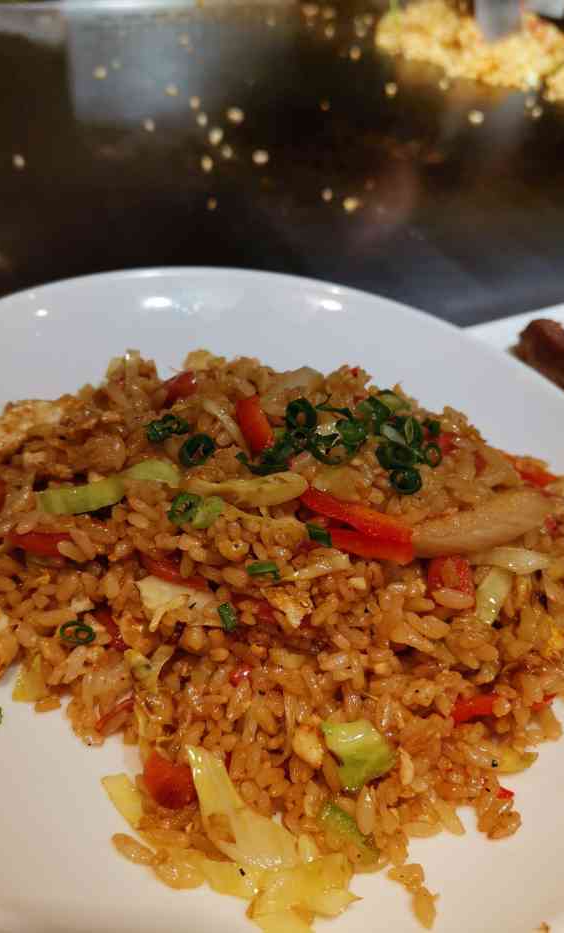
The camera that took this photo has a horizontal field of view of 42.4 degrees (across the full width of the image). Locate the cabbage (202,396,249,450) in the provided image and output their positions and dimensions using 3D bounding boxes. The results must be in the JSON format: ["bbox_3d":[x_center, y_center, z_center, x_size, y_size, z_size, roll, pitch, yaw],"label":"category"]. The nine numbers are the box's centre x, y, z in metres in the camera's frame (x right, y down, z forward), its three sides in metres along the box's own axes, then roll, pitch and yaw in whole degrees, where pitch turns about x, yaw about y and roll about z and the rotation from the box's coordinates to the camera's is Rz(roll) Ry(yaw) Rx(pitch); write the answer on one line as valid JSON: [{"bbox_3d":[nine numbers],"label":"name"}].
[{"bbox_3d":[-0.017,-0.012,0.209,0.006,0.005,0.020,-24,52,-34],"label":"cabbage"}]

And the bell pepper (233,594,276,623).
[{"bbox_3d":[-0.007,0.036,0.186,0.011,0.005,0.006,17,42,7],"label":"bell pepper"}]

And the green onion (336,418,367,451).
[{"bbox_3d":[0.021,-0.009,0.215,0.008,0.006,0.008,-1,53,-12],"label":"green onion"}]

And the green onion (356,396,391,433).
[{"bbox_3d":[0.026,-0.015,0.204,0.009,0.007,0.008,9,42,0],"label":"green onion"}]

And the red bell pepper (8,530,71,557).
[{"bbox_3d":[-0.061,0.019,0.182,0.017,0.005,0.005,13,41,2],"label":"red bell pepper"}]

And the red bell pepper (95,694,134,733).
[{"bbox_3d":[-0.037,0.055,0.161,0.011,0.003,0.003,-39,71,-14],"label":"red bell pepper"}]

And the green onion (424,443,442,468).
[{"bbox_3d":[0.045,-0.003,0.217,0.005,0.006,0.005,6,41,-5],"label":"green onion"}]

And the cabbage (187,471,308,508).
[{"bbox_3d":[-0.009,0.006,0.175,0.029,0.005,0.008,4,42,-5],"label":"cabbage"}]

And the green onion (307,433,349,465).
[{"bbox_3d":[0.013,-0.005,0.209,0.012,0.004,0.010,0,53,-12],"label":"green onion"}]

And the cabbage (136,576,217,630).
[{"bbox_3d":[-0.025,0.033,0.174,0.018,0.006,0.011,15,41,5],"label":"cabbage"}]

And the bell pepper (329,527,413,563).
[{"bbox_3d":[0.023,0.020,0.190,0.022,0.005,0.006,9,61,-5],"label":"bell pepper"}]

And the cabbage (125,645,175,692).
[{"bbox_3d":[-0.029,0.044,0.158,0.010,0.007,0.007,9,42,0],"label":"cabbage"}]

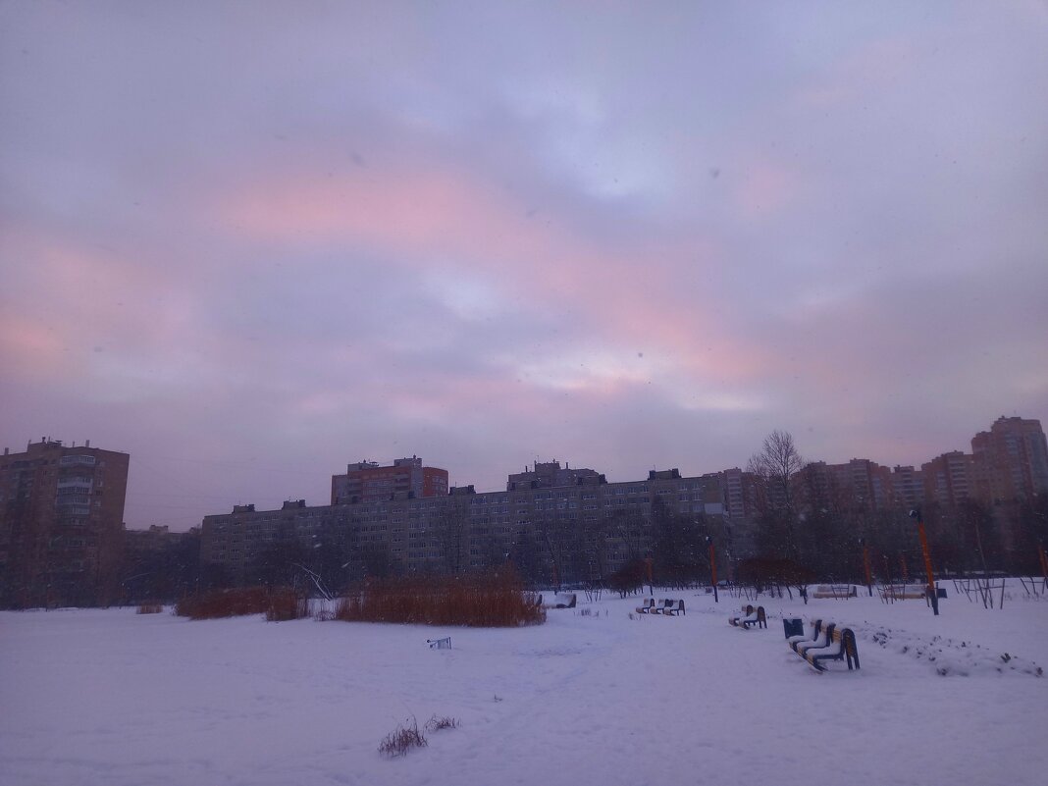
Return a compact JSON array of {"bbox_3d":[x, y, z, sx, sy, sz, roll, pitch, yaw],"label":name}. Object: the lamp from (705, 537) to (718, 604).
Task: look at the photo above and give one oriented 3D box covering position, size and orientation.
[{"bbox_3d":[12.221,11.521,49.305,0.600,4.170,0.280,3,-15,-17],"label":"lamp"}]

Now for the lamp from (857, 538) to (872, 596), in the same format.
[{"bbox_3d":[25.363,12.993,56.305,0.600,4.170,0.280,3,-15,-17],"label":"lamp"}]

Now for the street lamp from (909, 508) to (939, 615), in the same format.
[{"bbox_3d":[16.125,6.796,30.499,0.600,4.120,0.280,3,-15,-17],"label":"street lamp"}]

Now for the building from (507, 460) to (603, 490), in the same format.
[{"bbox_3d":[10.840,46.250,267.366,28.000,42.500,19.000,-7,-15,21],"label":"building"}]

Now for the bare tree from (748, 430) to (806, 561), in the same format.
[{"bbox_3d":[32.084,14.707,95.018,6.400,19.400,6.200,-1,-14,0],"label":"bare tree"}]

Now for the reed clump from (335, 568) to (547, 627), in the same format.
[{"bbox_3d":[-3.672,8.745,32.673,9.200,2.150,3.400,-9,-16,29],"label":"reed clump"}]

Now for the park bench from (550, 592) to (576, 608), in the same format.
[{"bbox_3d":[2.127,12.034,43.685,1.800,0.800,0.800,-9,-16,29],"label":"park bench"}]

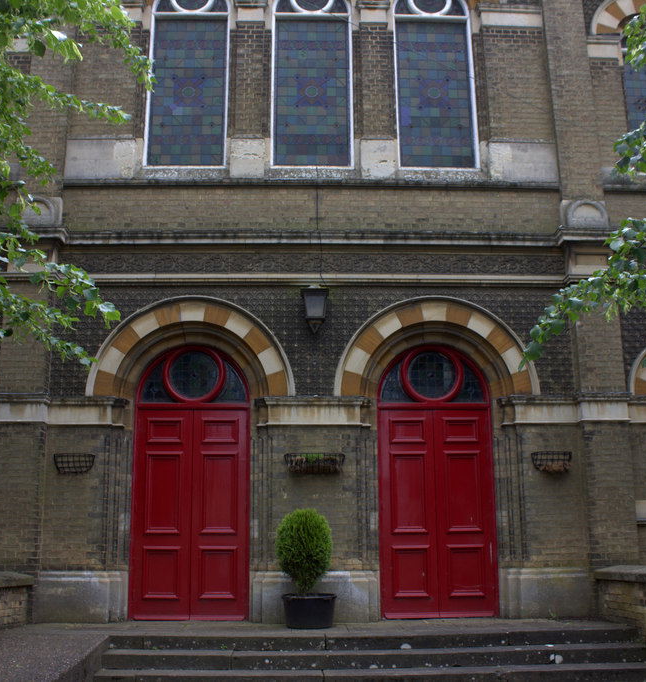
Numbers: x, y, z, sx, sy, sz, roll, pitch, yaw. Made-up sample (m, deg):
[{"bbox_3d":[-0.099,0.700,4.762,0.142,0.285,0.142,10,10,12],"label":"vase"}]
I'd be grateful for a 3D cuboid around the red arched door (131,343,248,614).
[{"bbox_3d":[-1.592,1.678,9.740,1.409,3.284,0.200,0,-13,-2],"label":"red arched door"}]

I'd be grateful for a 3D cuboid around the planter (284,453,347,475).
[{"bbox_3d":[-0.094,1.458,9.438,0.725,0.240,0.210,0,-13,-2],"label":"planter"}]

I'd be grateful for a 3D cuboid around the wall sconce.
[{"bbox_3d":[-0.092,-0.383,9.779,0.333,0.560,0.320,0,-13,-2],"label":"wall sconce"}]

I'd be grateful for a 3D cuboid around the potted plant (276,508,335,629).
[{"bbox_3d":[-0.204,2.647,9.303,0.701,1.326,0.701,0,-12,-2],"label":"potted plant"}]

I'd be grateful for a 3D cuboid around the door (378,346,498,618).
[{"bbox_3d":[1.396,1.681,9.824,1.419,3.289,0.200,0,-13,-2],"label":"door"}]

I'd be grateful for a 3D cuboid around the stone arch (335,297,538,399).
[{"bbox_3d":[1.394,0.096,9.999,2.510,1.294,0.320,0,-13,-2],"label":"stone arch"}]

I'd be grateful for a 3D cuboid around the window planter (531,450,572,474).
[{"bbox_3d":[2.741,1.458,9.517,0.496,0.254,0.210,0,-13,-2],"label":"window planter"}]

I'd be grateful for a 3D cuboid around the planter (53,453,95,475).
[{"bbox_3d":[-2.926,1.446,9.360,0.485,0.238,0.210,0,-13,-2],"label":"planter"}]

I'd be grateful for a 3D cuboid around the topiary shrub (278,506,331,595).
[{"bbox_3d":[-0.228,2.470,9.339,0.657,0.965,0.657,0,-12,-2],"label":"topiary shrub"}]

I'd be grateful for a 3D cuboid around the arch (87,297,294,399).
[{"bbox_3d":[-1.656,0.096,10.224,2.582,1.302,0.320,0,-12,-2],"label":"arch"}]

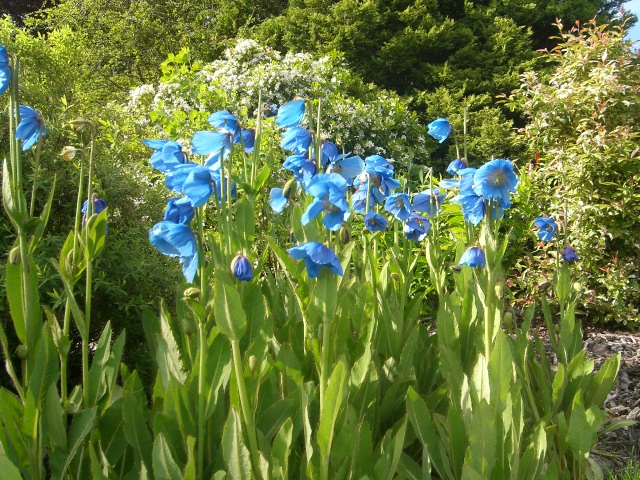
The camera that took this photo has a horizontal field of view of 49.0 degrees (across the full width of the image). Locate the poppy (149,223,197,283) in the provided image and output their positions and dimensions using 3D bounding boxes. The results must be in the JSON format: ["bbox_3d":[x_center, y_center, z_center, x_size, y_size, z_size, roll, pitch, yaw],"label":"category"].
[{"bbox_3d":[-0.296,0.023,1.420,0.090,0.125,0.090,-6,10,-38],"label":"poppy"}]

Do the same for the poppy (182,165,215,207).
[{"bbox_3d":[-0.272,-0.122,1.570,0.065,0.090,0.085,-4,7,-31],"label":"poppy"}]

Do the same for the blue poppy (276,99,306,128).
[{"bbox_3d":[-0.059,-0.261,1.450,0.060,0.062,0.062,-2,6,-21],"label":"blue poppy"}]

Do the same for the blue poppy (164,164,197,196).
[{"bbox_3d":[-0.266,-0.116,1.370,0.075,0.070,0.075,-2,6,-22],"label":"blue poppy"}]

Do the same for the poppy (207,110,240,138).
[{"bbox_3d":[-0.228,-0.276,1.680,0.065,0.066,0.075,-2,6,-22],"label":"poppy"}]

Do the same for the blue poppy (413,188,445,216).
[{"bbox_3d":[0.268,-0.092,1.720,0.082,0.070,0.065,-1,8,-6],"label":"blue poppy"}]

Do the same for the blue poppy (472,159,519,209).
[{"bbox_3d":[0.390,-0.125,1.560,0.102,0.108,0.055,0,6,-3],"label":"blue poppy"}]

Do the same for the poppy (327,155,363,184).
[{"bbox_3d":[0.053,-0.147,1.470,0.083,0.068,0.060,2,6,17],"label":"poppy"}]

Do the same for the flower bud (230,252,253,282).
[{"bbox_3d":[-0.153,0.052,1.380,0.044,0.056,0.044,0,6,0],"label":"flower bud"}]

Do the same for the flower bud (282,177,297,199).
[{"bbox_3d":[-0.068,-0.115,1.570,0.030,0.044,0.030,0,8,0],"label":"flower bud"}]

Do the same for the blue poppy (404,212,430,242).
[{"bbox_3d":[0.221,-0.031,1.600,0.062,0.062,0.050,-1,6,-9],"label":"blue poppy"}]

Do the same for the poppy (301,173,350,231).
[{"bbox_3d":[0.012,-0.082,1.500,0.105,0.120,0.080,-1,8,-6],"label":"poppy"}]

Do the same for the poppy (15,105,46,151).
[{"bbox_3d":[-0.575,-0.223,1.400,0.052,0.088,0.080,2,6,23],"label":"poppy"}]

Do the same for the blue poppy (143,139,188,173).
[{"bbox_3d":[-0.312,-0.171,1.420,0.080,0.068,0.075,-2,6,-19],"label":"blue poppy"}]

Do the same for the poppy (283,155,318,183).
[{"bbox_3d":[-0.047,-0.161,1.600,0.070,0.070,0.068,-6,10,-38],"label":"poppy"}]

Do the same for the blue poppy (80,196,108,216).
[{"bbox_3d":[-0.564,-0.083,1.750,0.062,0.055,0.060,2,8,17],"label":"blue poppy"}]

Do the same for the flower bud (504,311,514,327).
[{"bbox_3d":[0.437,0.181,1.620,0.023,0.036,0.023,0,6,0],"label":"flower bud"}]

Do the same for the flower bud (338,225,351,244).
[{"bbox_3d":[0.050,-0.011,1.420,0.025,0.040,0.025,0,6,0],"label":"flower bud"}]

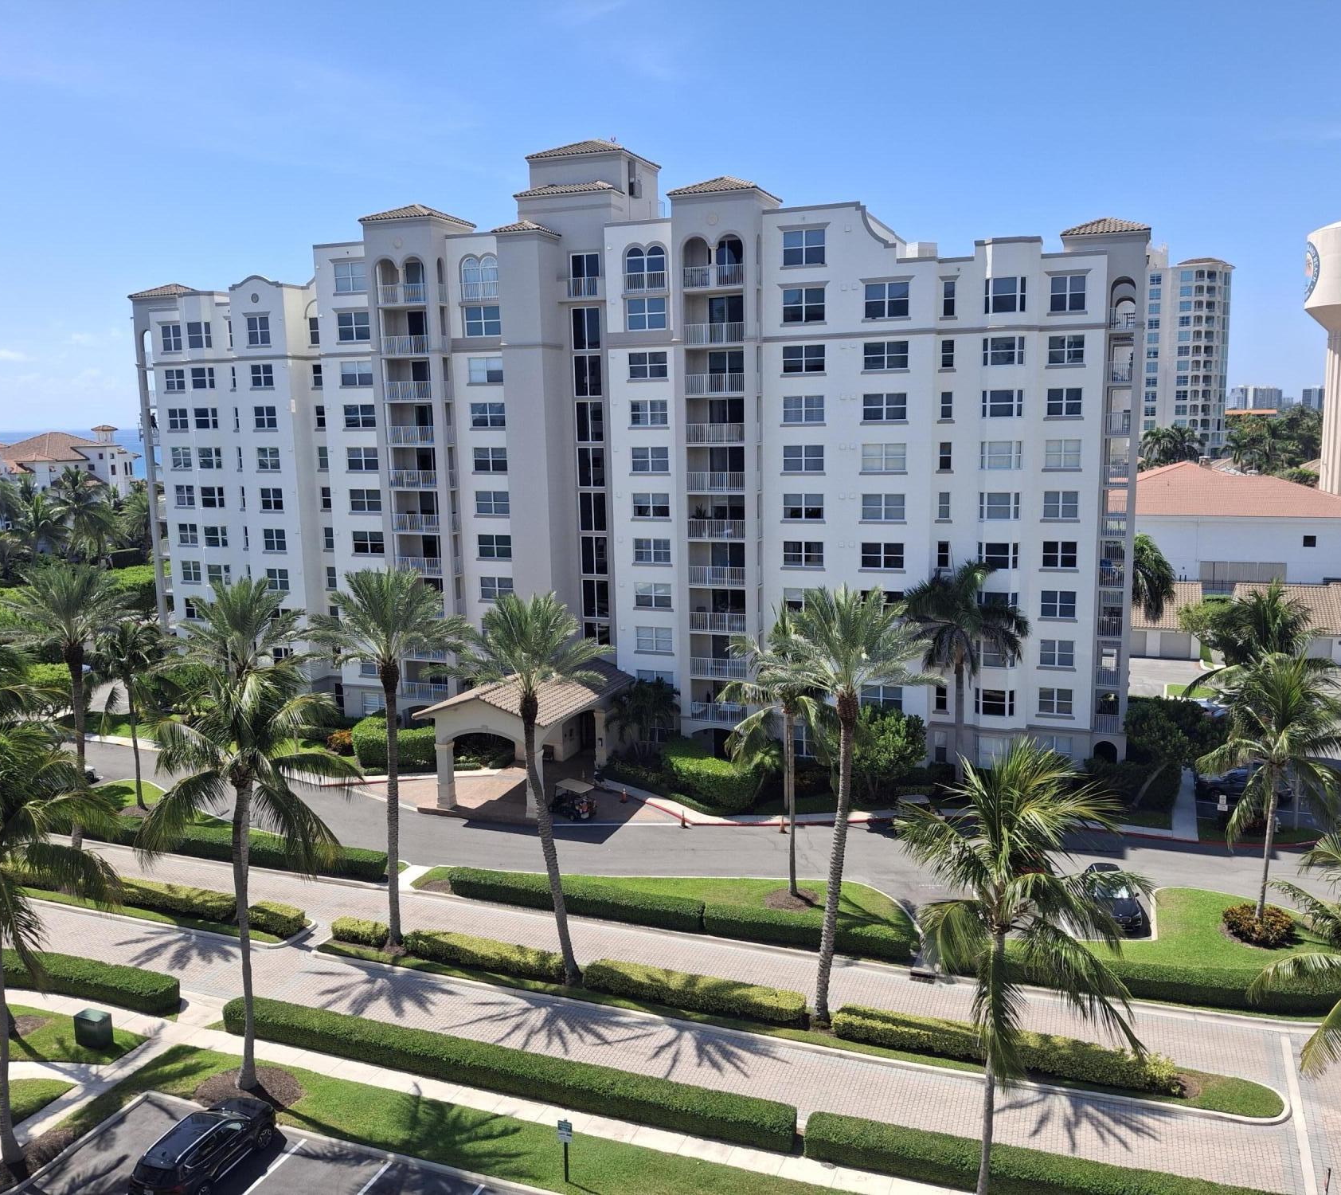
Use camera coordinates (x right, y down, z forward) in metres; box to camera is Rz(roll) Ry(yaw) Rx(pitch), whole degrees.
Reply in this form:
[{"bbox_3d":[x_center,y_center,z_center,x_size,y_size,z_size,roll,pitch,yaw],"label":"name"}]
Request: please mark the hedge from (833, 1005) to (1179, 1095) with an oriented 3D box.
[{"bbox_3d":[10.720,14.745,37.772,10.648,0.800,1.100,2,10,21],"label":"hedge"}]

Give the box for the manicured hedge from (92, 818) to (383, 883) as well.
[{"bbox_3d":[-22.143,12.283,57.462,19.421,0.870,1.250,2,10,22],"label":"manicured hedge"}]

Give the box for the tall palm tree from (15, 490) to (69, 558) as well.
[{"bbox_3d":[-83.120,-9.290,152.000,6.600,9.800,6.400,-1,9,0],"label":"tall palm tree"}]

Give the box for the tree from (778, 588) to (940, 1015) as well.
[{"bbox_3d":[6.438,7.600,41.019,6.200,16.140,6.200,-1,9,0],"label":"tree"}]

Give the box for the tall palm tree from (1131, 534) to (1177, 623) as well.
[{"bbox_3d":[33.038,1.316,83.390,6.400,11.800,6.400,-1,9,0],"label":"tall palm tree"}]

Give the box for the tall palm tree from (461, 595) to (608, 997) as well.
[{"bbox_3d":[-5.029,7.546,44.960,6.100,15.500,6.000,-1,9,0],"label":"tall palm tree"}]

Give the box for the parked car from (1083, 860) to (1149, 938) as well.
[{"bbox_3d":[20.102,13.482,51.876,1.890,1.660,4.680,1,9,15],"label":"parked car"}]

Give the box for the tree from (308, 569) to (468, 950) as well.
[{"bbox_3d":[-11.935,7.025,49.447,6.790,16.732,6.790,-1,9,0],"label":"tree"}]

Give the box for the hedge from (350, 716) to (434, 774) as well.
[{"bbox_3d":[-17.488,9.797,75.272,5.200,2.000,3.500,0,9,5],"label":"hedge"}]

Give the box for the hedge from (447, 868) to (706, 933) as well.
[{"bbox_3d":[-4.561,14.091,53.770,13.091,0.900,1.586,2,10,21],"label":"hedge"}]

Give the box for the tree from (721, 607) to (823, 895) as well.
[{"bbox_3d":[4.799,7.093,52.382,5.000,13.620,5.000,-1,9,0],"label":"tree"}]

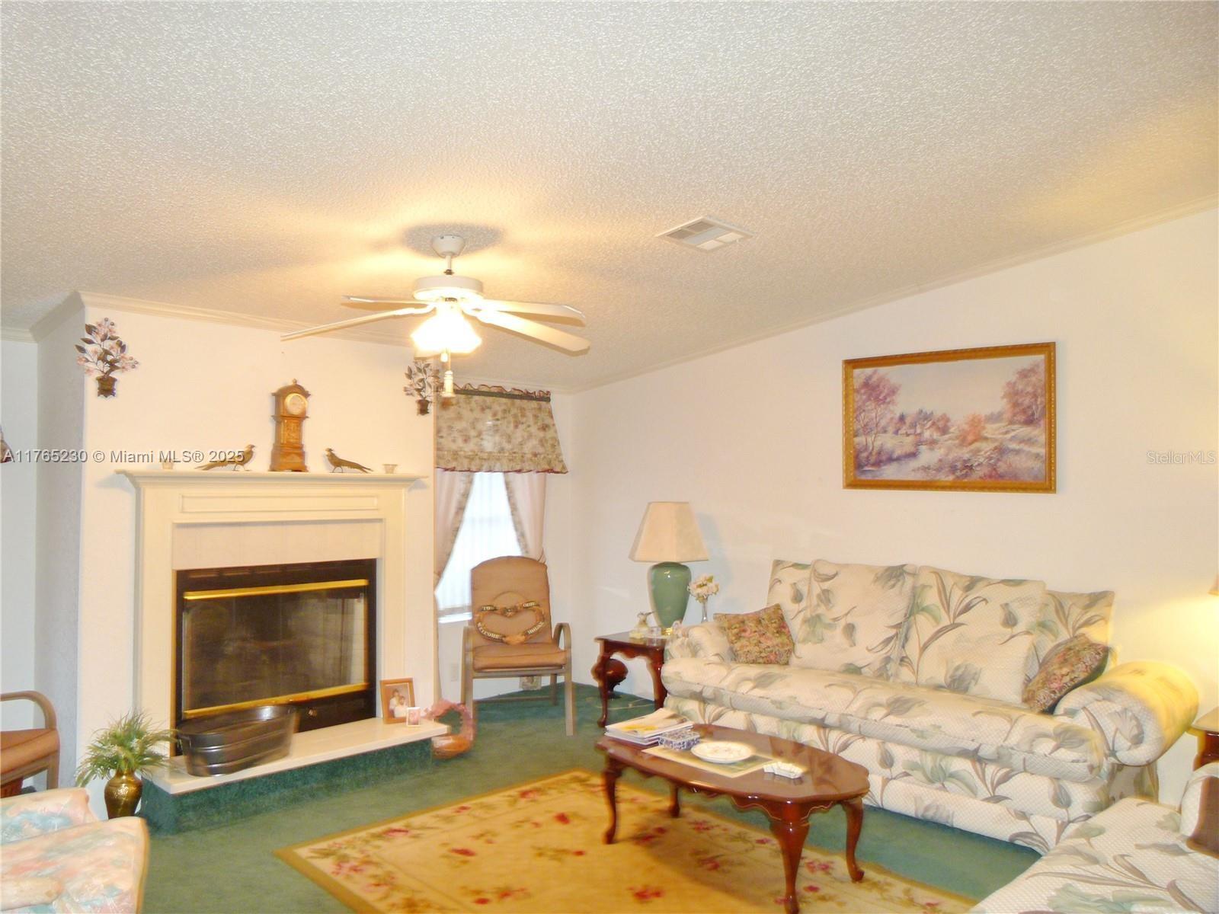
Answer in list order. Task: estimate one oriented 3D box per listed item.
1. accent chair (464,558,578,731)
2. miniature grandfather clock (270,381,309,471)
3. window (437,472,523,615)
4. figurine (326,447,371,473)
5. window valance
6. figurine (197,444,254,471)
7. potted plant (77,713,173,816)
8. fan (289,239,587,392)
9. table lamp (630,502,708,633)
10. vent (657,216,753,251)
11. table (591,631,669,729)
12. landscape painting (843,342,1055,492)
[{"bbox_3d":[-0.572,1.102,5.290,0.615,0.967,0.718,1,-1,-11],"label":"accent chair"},{"bbox_3d":[-1.600,-0.153,4.420,0.152,0.465,0.120,2,-3,-44],"label":"miniature grandfather clock"},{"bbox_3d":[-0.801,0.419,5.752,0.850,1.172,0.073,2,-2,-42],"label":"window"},{"bbox_3d":[-1.347,0.017,4.544,0.258,0.128,0.047,2,-2,-42],"label":"figurine"},{"bbox_3d":[-0.751,-0.178,5.748,1.113,0.542,0.146,2,-2,-42],"label":"window valance"},{"bbox_3d":[-1.798,0.002,4.132,0.256,0.128,0.047,2,-2,-42],"label":"figurine"},{"bbox_3d":[-2.105,1.359,3.827,0.430,0.515,0.410,2,-3,-44],"label":"potted plant"},{"bbox_3d":[-0.611,-0.578,3.583,1.300,0.650,1.300,2,-3,-44],"label":"fan"},{"bbox_3d":[0.349,0.666,5.279,0.366,0.782,0.366,-1,-2,41],"label":"table lamp"},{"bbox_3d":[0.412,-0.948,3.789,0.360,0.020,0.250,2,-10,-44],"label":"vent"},{"bbox_3d":[0.347,1.409,5.520,0.640,0.530,0.560,2,-3,-44],"label":"table"},{"bbox_3d":[1.734,-0.187,4.634,1.135,0.728,0.040,-1,-3,44],"label":"landscape painting"}]

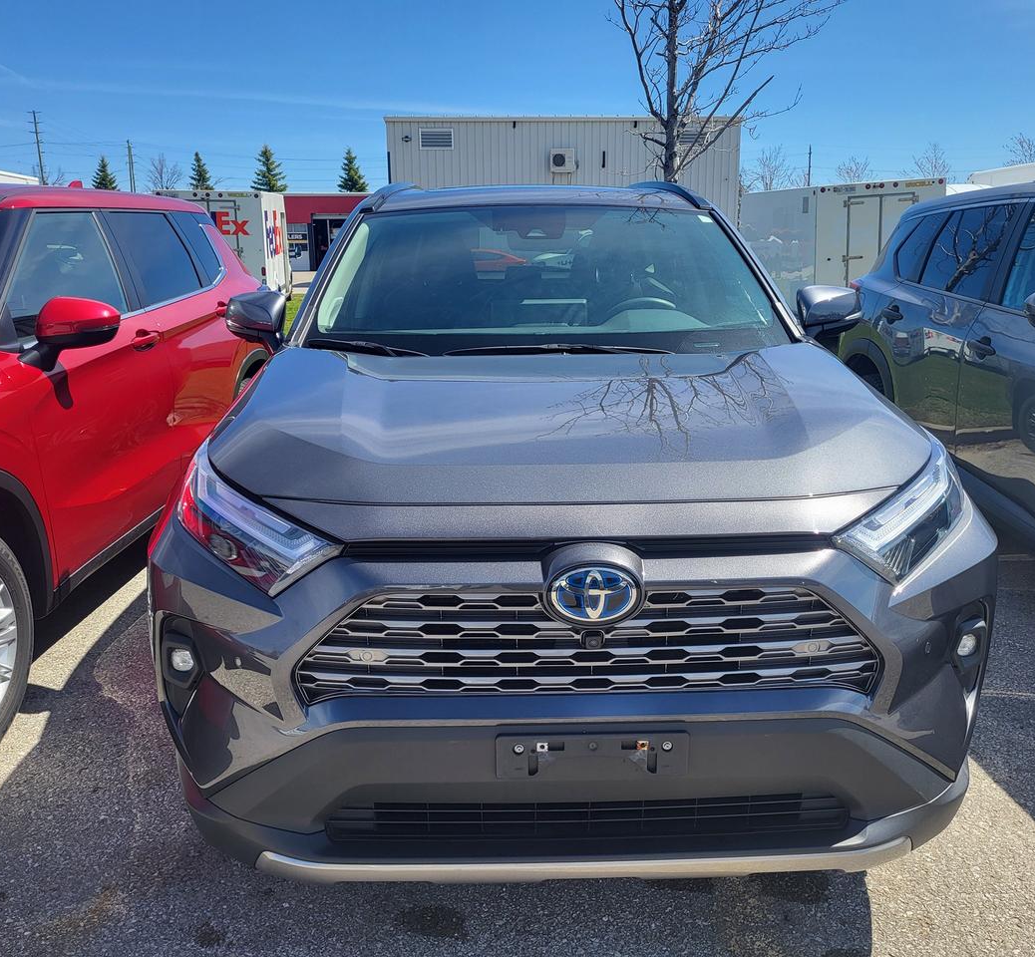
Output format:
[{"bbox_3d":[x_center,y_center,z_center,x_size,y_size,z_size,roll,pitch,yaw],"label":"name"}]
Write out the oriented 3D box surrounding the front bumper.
[{"bbox_3d":[0.130,0.402,1.951,1.820,0.660,0.540,-1,12,-1],"label":"front bumper"}]

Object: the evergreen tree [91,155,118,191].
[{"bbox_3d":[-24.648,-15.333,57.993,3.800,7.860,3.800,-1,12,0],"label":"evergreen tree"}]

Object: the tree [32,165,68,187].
[{"bbox_3d":[-38.716,-21.824,80.609,4.300,8.827,4.300,-8,15,-26],"label":"tree"}]

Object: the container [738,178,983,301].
[{"bbox_3d":[6.422,-4.782,19.582,2.350,2.300,4.500,-2,14,-4],"label":"container"}]

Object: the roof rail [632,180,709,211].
[{"bbox_3d":[0.601,-1.237,4.246,0.100,0.130,1.820,-1,13,-1],"label":"roof rail"}]

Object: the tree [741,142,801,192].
[{"bbox_3d":[13.861,-14.602,53.155,4.500,7.410,4.500,-1,12,0],"label":"tree"}]

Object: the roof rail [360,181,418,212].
[{"bbox_3d":[-0.488,-1.217,4.228,0.100,0.130,1.820,-1,13,-1],"label":"roof rail"}]

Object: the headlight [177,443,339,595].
[{"bbox_3d":[-0.515,0.077,1.914,0.400,0.230,0.500,-1,13,-1],"label":"headlight"}]

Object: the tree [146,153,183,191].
[{"bbox_3d":[-28.064,-21.461,77.378,4.800,9.314,4.800,-6,14,-20],"label":"tree"}]

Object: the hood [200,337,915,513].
[{"bbox_3d":[0.114,-0.165,2.298,1.600,0.260,1.100,-1,12,-1],"label":"hood"}]

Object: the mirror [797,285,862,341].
[{"bbox_3d":[1.033,-0.546,3.181,0.220,0.200,0.150,-1,12,-1],"label":"mirror"}]

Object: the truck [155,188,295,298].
[{"bbox_3d":[-7.688,-5.991,25.845,2.420,2.850,6.300,-3,12,-8],"label":"truck"}]

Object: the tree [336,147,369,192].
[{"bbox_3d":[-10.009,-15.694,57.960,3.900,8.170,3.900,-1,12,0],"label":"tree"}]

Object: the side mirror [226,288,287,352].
[{"bbox_3d":[-0.856,-0.517,3.139,0.220,0.200,0.150,-1,12,-1],"label":"side mirror"}]

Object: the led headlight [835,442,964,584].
[{"bbox_3d":[0.759,0.056,1.936,0.400,0.230,0.500,-1,13,-1],"label":"led headlight"}]

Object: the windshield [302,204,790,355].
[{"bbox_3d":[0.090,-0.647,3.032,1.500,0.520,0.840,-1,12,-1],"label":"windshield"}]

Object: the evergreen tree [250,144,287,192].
[{"bbox_3d":[-19.067,-21.101,74.850,4.800,9.528,4.800,-4,14,-15],"label":"evergreen tree"}]

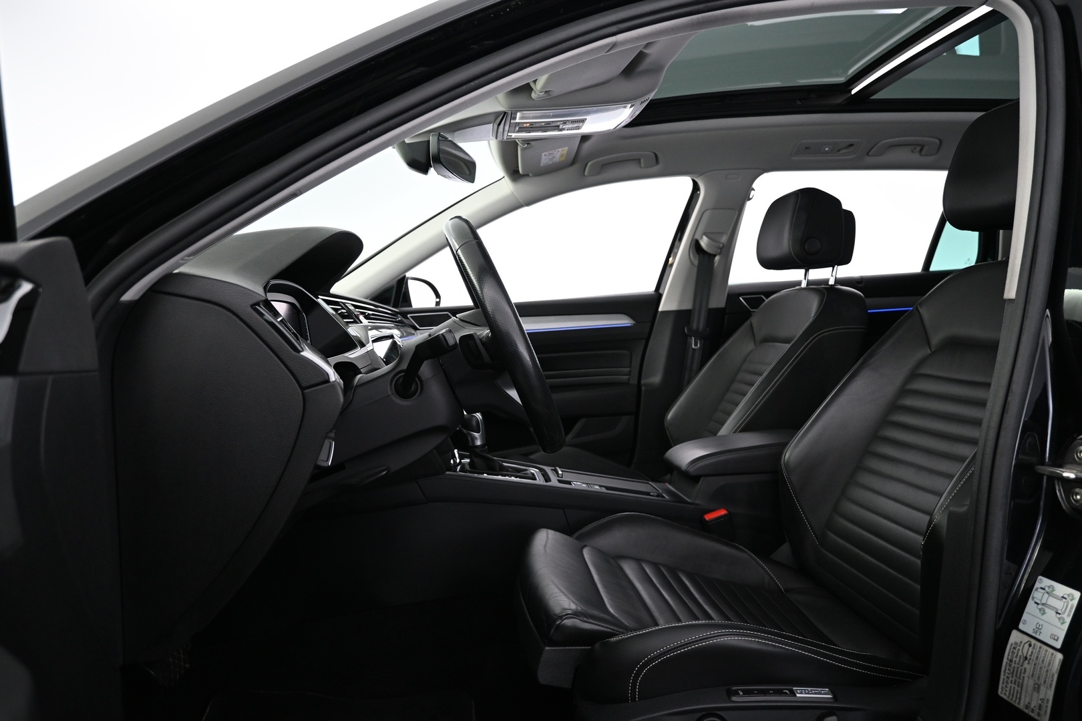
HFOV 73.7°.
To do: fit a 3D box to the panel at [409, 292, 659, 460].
[{"bbox_3d":[-0.062,0.072,2.186,0.870,0.560,0.120,0,3,-5],"label":"panel"}]

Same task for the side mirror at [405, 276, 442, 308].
[{"bbox_3d":[-0.399,-0.198,2.358,0.140,0.150,0.220,1,3,9],"label":"side mirror"}]

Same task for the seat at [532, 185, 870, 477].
[{"bbox_3d":[0.327,-0.004,1.847,0.860,0.880,0.540,0,3,-5],"label":"seat"}]

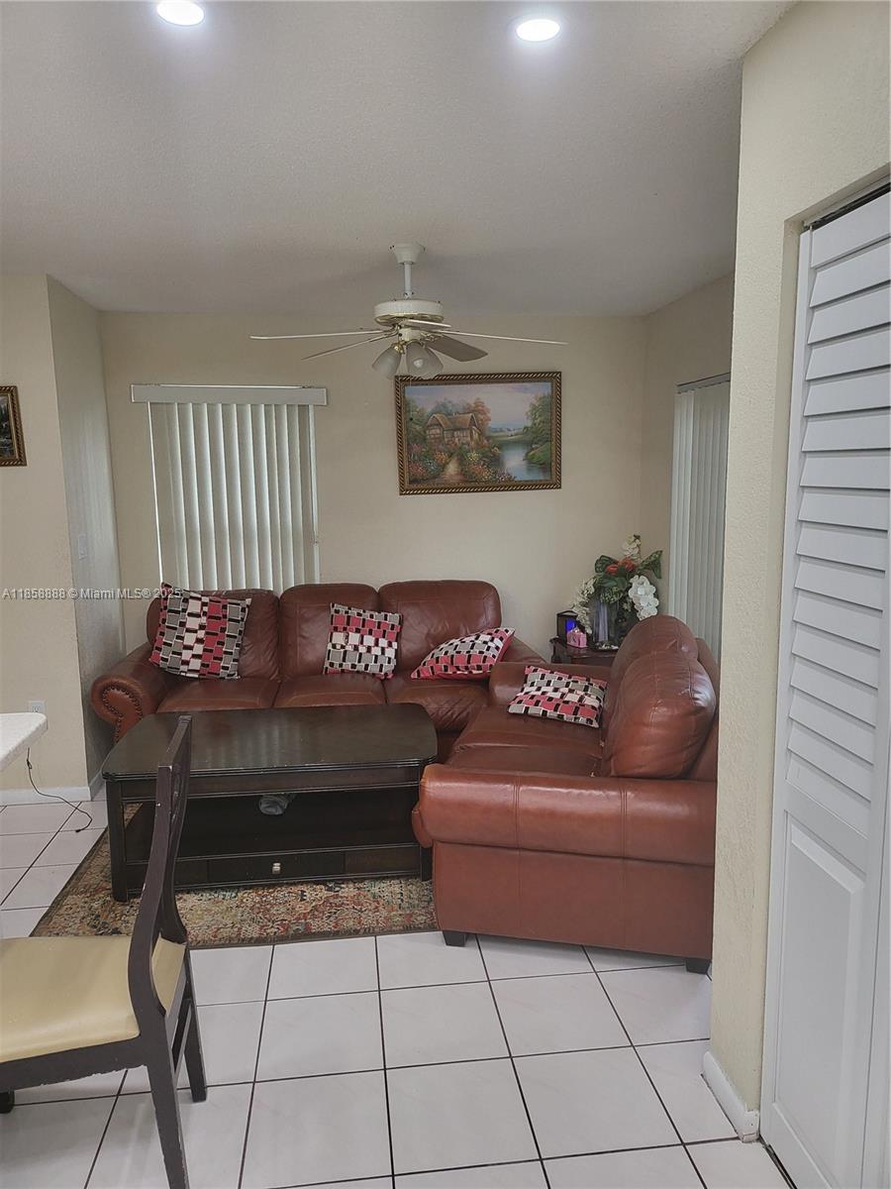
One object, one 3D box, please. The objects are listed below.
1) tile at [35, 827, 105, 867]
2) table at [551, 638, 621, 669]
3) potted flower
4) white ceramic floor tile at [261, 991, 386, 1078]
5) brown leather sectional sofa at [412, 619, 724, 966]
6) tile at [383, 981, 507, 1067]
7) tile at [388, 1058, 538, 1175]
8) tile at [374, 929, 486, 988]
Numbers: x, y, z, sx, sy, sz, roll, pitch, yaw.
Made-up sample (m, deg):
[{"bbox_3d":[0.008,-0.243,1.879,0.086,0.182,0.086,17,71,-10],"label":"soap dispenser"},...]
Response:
[{"bbox_3d":[-1.510,1.069,3.500,0.331,0.010,0.331,-1,8,-7],"label":"tile"},{"bbox_3d":[0.892,0.583,4.657,0.520,0.588,0.490,-1,8,-7],"label":"table"},{"bbox_3d":[0.928,-0.013,4.506,0.470,0.610,0.420,-2,8,-7],"label":"potted flower"},{"bbox_3d":[-0.344,1.229,2.301,0.331,0.010,0.331,-1,8,-7],"label":"white ceramic floor tile"},{"bbox_3d":[0.536,0.599,3.316,0.960,0.950,1.620,1,8,12],"label":"brown leather sectional sofa"},{"bbox_3d":[-0.010,1.220,2.342,0.331,0.010,0.331,-1,8,-7],"label":"tile"},{"bbox_3d":[0.031,1.266,2.012,0.331,0.010,0.331,-1,8,-7],"label":"tile"},{"bbox_3d":[-0.054,1.179,2.685,0.332,0.010,0.332,-2,8,-7],"label":"tile"}]

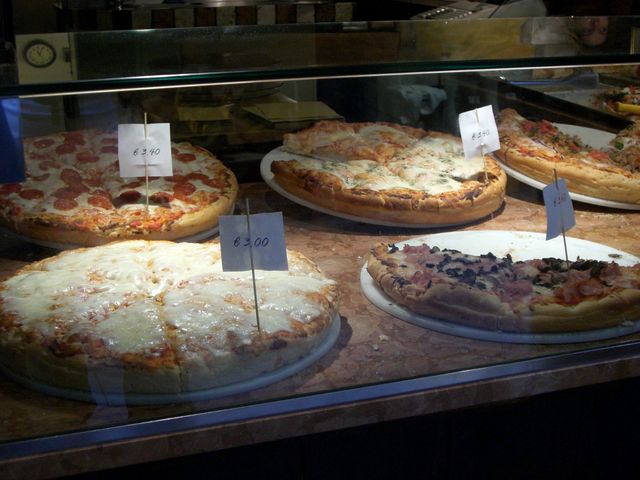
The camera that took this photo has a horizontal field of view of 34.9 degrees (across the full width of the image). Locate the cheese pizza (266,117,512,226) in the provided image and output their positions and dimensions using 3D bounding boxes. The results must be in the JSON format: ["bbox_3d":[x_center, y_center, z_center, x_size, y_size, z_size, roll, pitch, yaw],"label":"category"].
[{"bbox_3d":[0.110,-0.115,1.636,0.374,0.037,0.374,8,24,3],"label":"cheese pizza"}]

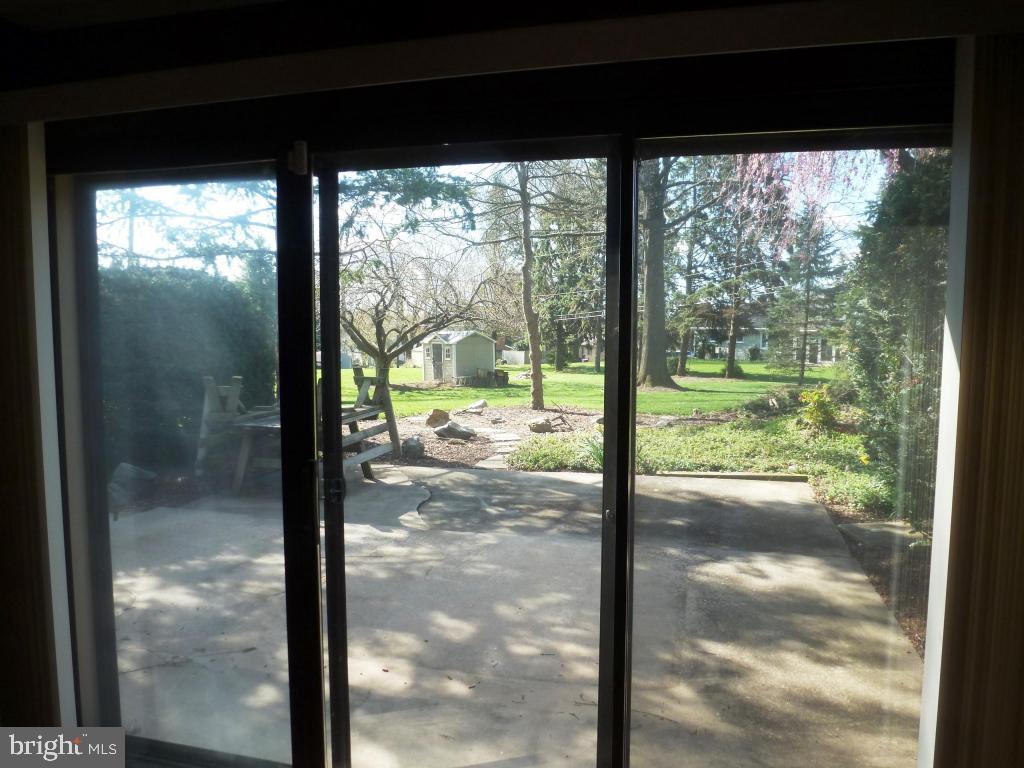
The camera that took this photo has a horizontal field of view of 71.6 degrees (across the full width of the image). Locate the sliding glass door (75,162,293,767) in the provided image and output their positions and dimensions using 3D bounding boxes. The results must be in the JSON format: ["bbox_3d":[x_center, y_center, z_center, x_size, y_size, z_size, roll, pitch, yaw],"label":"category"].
[{"bbox_3d":[-1.017,0.305,2.279,0.810,1.960,0.060,1,5,14],"label":"sliding glass door"}]

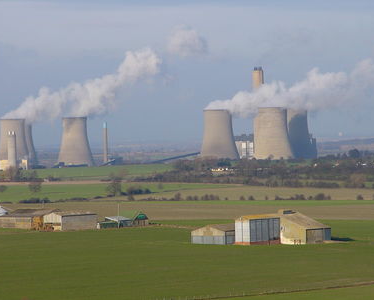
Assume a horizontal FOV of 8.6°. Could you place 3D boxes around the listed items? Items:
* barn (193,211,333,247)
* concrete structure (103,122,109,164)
[{"bbox_3d":[25.371,26.733,850.000,43.000,11.000,22.000,-1,0,36],"label":"barn"},{"bbox_3d":[-165.300,-10.625,5100.000,8.500,93.000,8.500,-1,0,0],"label":"concrete structure"}]

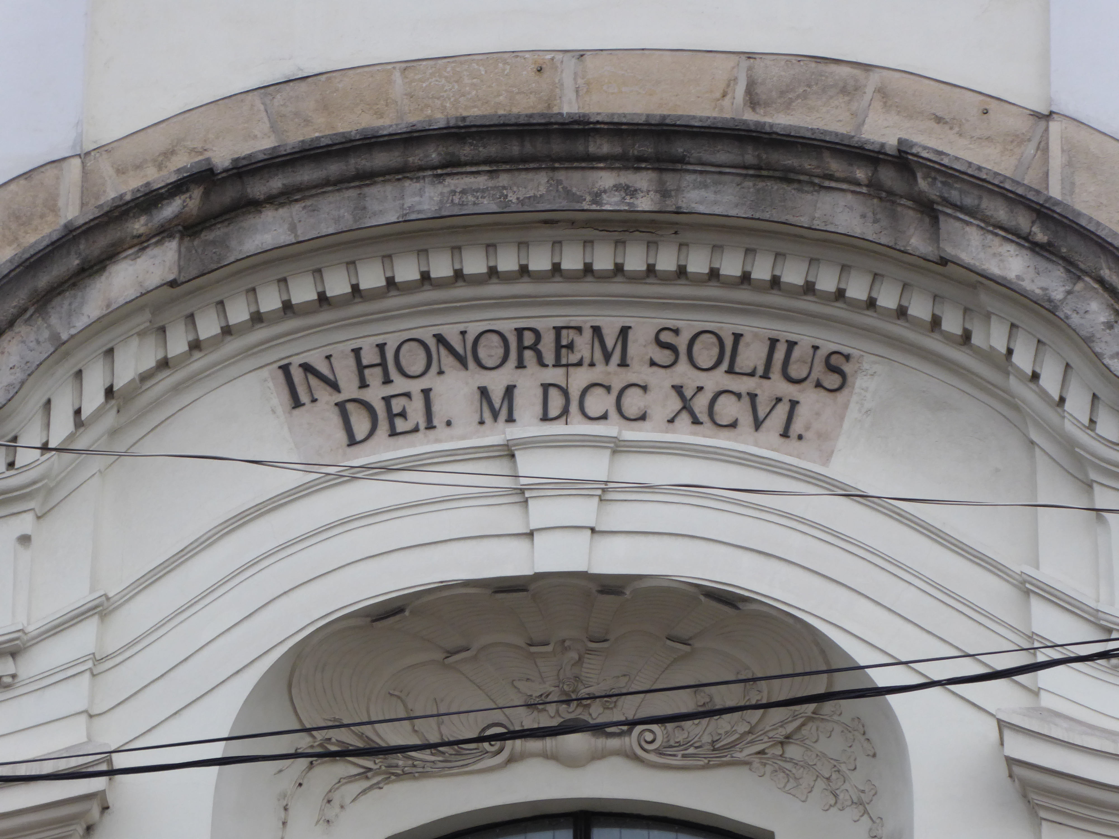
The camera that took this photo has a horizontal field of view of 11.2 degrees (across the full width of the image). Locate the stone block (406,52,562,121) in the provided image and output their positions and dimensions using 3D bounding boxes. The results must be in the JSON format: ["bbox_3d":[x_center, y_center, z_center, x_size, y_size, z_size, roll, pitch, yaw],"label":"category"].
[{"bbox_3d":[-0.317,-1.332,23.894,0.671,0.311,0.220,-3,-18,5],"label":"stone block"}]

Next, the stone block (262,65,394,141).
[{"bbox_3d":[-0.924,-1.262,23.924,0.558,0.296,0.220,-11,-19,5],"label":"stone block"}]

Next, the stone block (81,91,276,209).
[{"bbox_3d":[-1.524,-1.098,23.921,0.742,0.275,0.220,-22,-22,6],"label":"stone block"}]

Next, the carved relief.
[{"bbox_3d":[0.107,1.165,23.059,2.363,0.946,0.450,-1,-18,5],"label":"carved relief"}]

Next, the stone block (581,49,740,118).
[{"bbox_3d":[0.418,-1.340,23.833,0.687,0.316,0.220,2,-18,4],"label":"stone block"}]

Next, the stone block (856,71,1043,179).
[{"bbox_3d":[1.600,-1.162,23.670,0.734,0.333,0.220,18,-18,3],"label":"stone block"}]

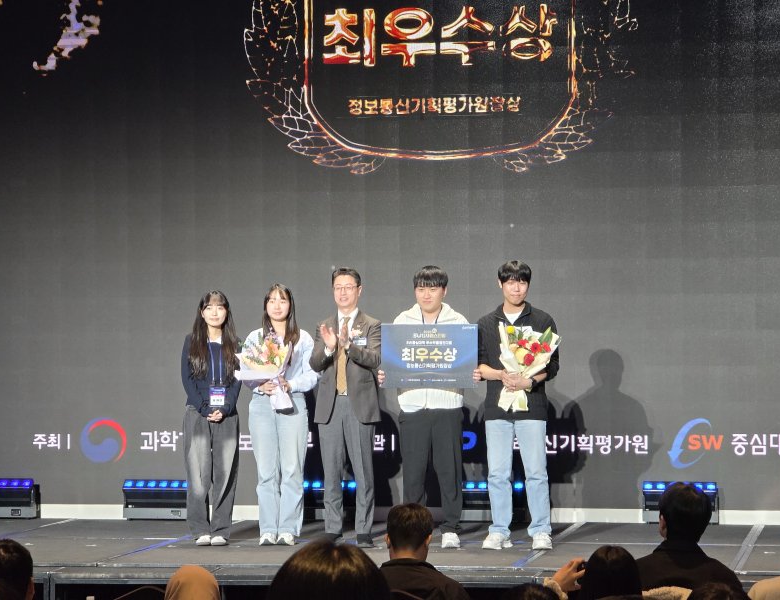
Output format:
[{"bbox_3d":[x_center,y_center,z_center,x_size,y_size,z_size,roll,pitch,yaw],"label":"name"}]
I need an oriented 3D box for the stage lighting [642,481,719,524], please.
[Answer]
[{"bbox_3d":[2.018,1.419,18.495,0.500,0.283,0.170,0,-1,10],"label":"stage lighting"}]

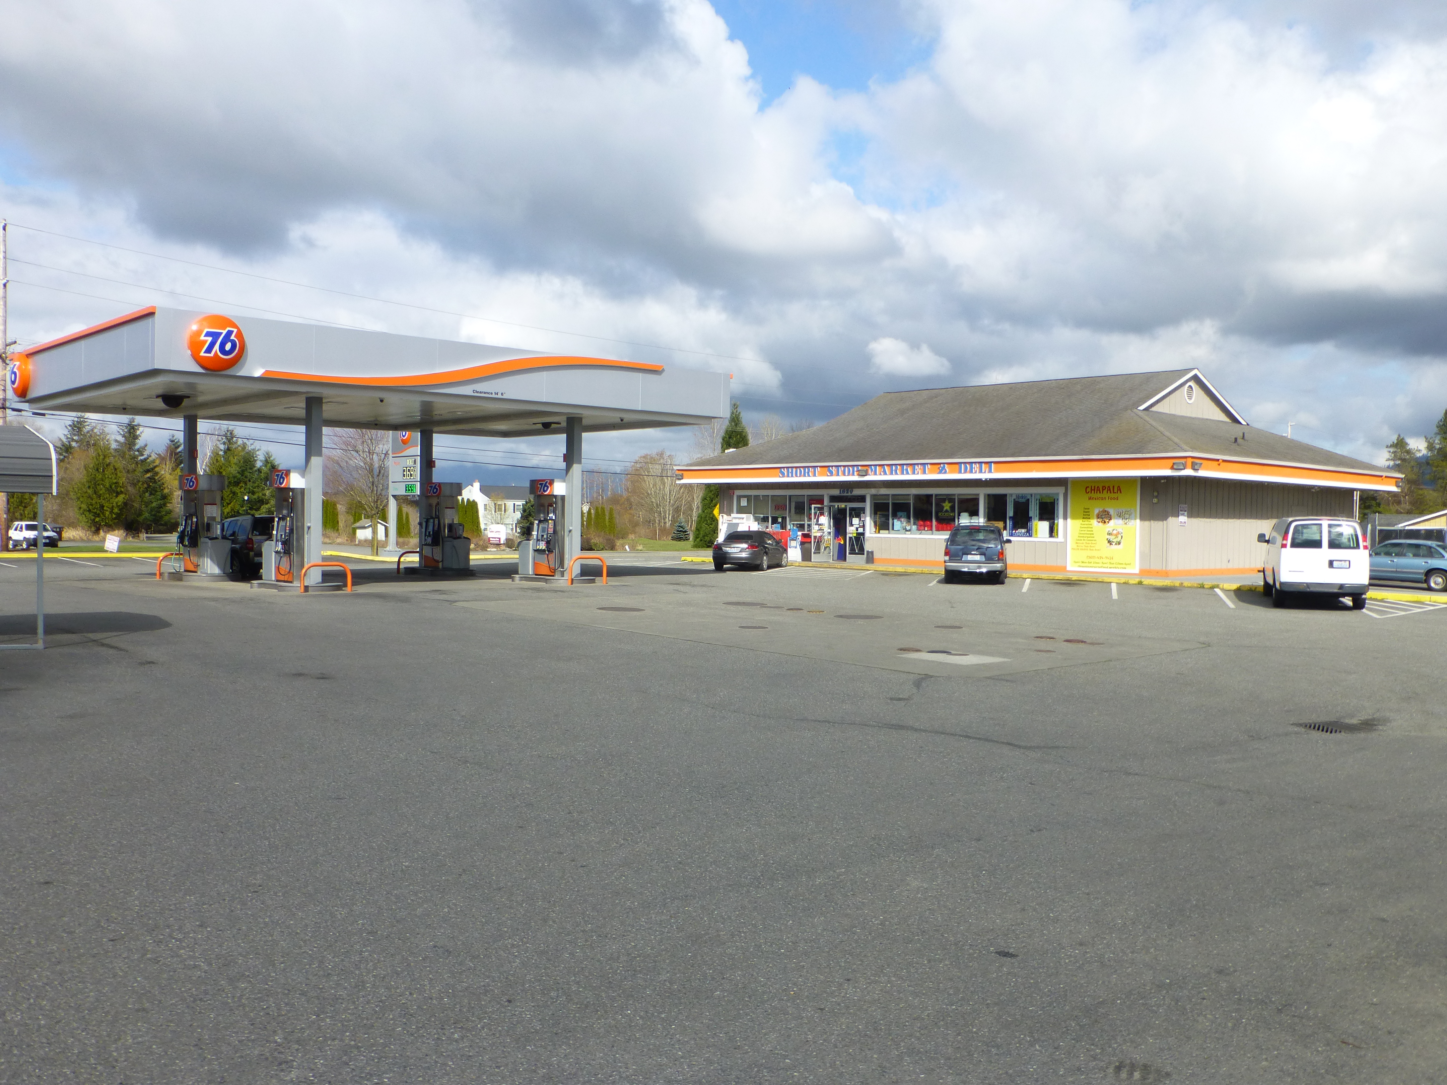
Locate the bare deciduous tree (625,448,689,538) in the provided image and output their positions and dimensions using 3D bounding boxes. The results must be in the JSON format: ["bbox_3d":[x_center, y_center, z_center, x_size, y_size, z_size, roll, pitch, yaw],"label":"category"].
[{"bbox_3d":[-5.183,-3.786,100.000,5.409,7.122,5.409,1,1,-3],"label":"bare deciduous tree"}]

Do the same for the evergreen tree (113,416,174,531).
[{"bbox_3d":[-54.160,-6.276,117.000,5.801,10.758,5.801,0,1,-25],"label":"evergreen tree"}]

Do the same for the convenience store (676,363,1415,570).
[{"bbox_3d":[12.403,-2.907,51.321,18.058,7.352,22.605,0,2,-44],"label":"convenience store"}]

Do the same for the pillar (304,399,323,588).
[{"bbox_3d":[-9.247,-1.178,28.381,0.250,4.212,0.349,0,2,-42],"label":"pillar"}]

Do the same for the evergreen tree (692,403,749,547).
[{"bbox_3d":[0.691,-3.899,73.000,5.001,8.456,5.001,1,1,0],"label":"evergreen tree"}]

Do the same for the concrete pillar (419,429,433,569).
[{"bbox_3d":[-9.358,-1.366,39.371,0.280,4.320,0.400,0,1,-42],"label":"concrete pillar"}]

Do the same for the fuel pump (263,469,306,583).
[{"bbox_3d":[-10.286,-0.402,29.982,0.680,2.600,1.280,0,1,-42],"label":"fuel pump"}]

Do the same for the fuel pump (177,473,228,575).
[{"bbox_3d":[-13.925,-0.481,33.542,0.640,2.590,1.150,0,2,-42],"label":"fuel pump"}]

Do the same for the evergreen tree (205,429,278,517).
[{"bbox_3d":[-44.984,-5.801,117.000,6.750,9.598,6.750,0,1,-21],"label":"evergreen tree"}]

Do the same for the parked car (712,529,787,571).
[{"bbox_3d":[1.069,0.253,46.265,1.770,1.390,4.900,1,1,14],"label":"parked car"}]

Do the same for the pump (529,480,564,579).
[{"bbox_3d":[-4.752,-0.413,34.601,0.680,2.590,1.200,0,1,-42],"label":"pump"}]

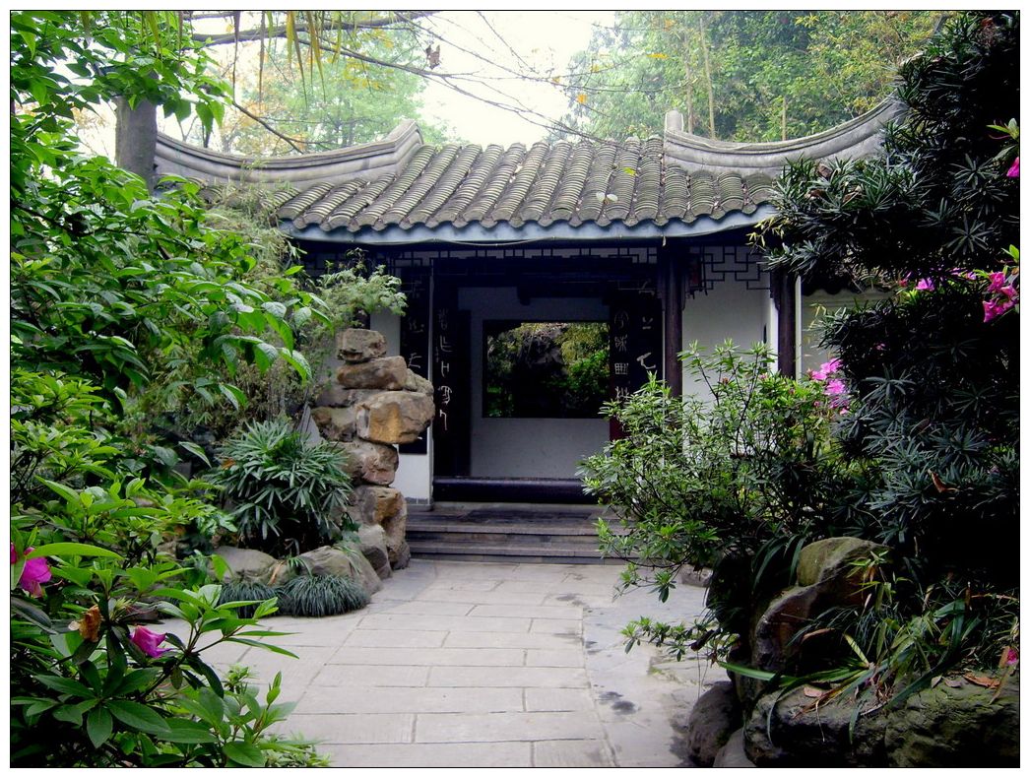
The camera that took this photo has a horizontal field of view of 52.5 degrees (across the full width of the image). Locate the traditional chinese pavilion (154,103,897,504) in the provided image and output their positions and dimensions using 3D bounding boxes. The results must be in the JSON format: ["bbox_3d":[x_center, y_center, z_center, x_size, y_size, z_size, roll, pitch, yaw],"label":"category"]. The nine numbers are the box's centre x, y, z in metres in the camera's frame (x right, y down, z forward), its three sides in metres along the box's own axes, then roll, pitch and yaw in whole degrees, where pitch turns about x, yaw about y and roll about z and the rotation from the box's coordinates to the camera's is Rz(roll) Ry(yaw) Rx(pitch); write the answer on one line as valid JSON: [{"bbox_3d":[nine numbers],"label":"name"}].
[{"bbox_3d":[0.370,-0.720,10.700,6.400,3.850,4.200,0,1,9],"label":"traditional chinese pavilion"}]

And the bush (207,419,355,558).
[{"bbox_3d":[-1.770,0.750,7.850,1.070,1.000,0.970,0,1,0],"label":"bush"}]

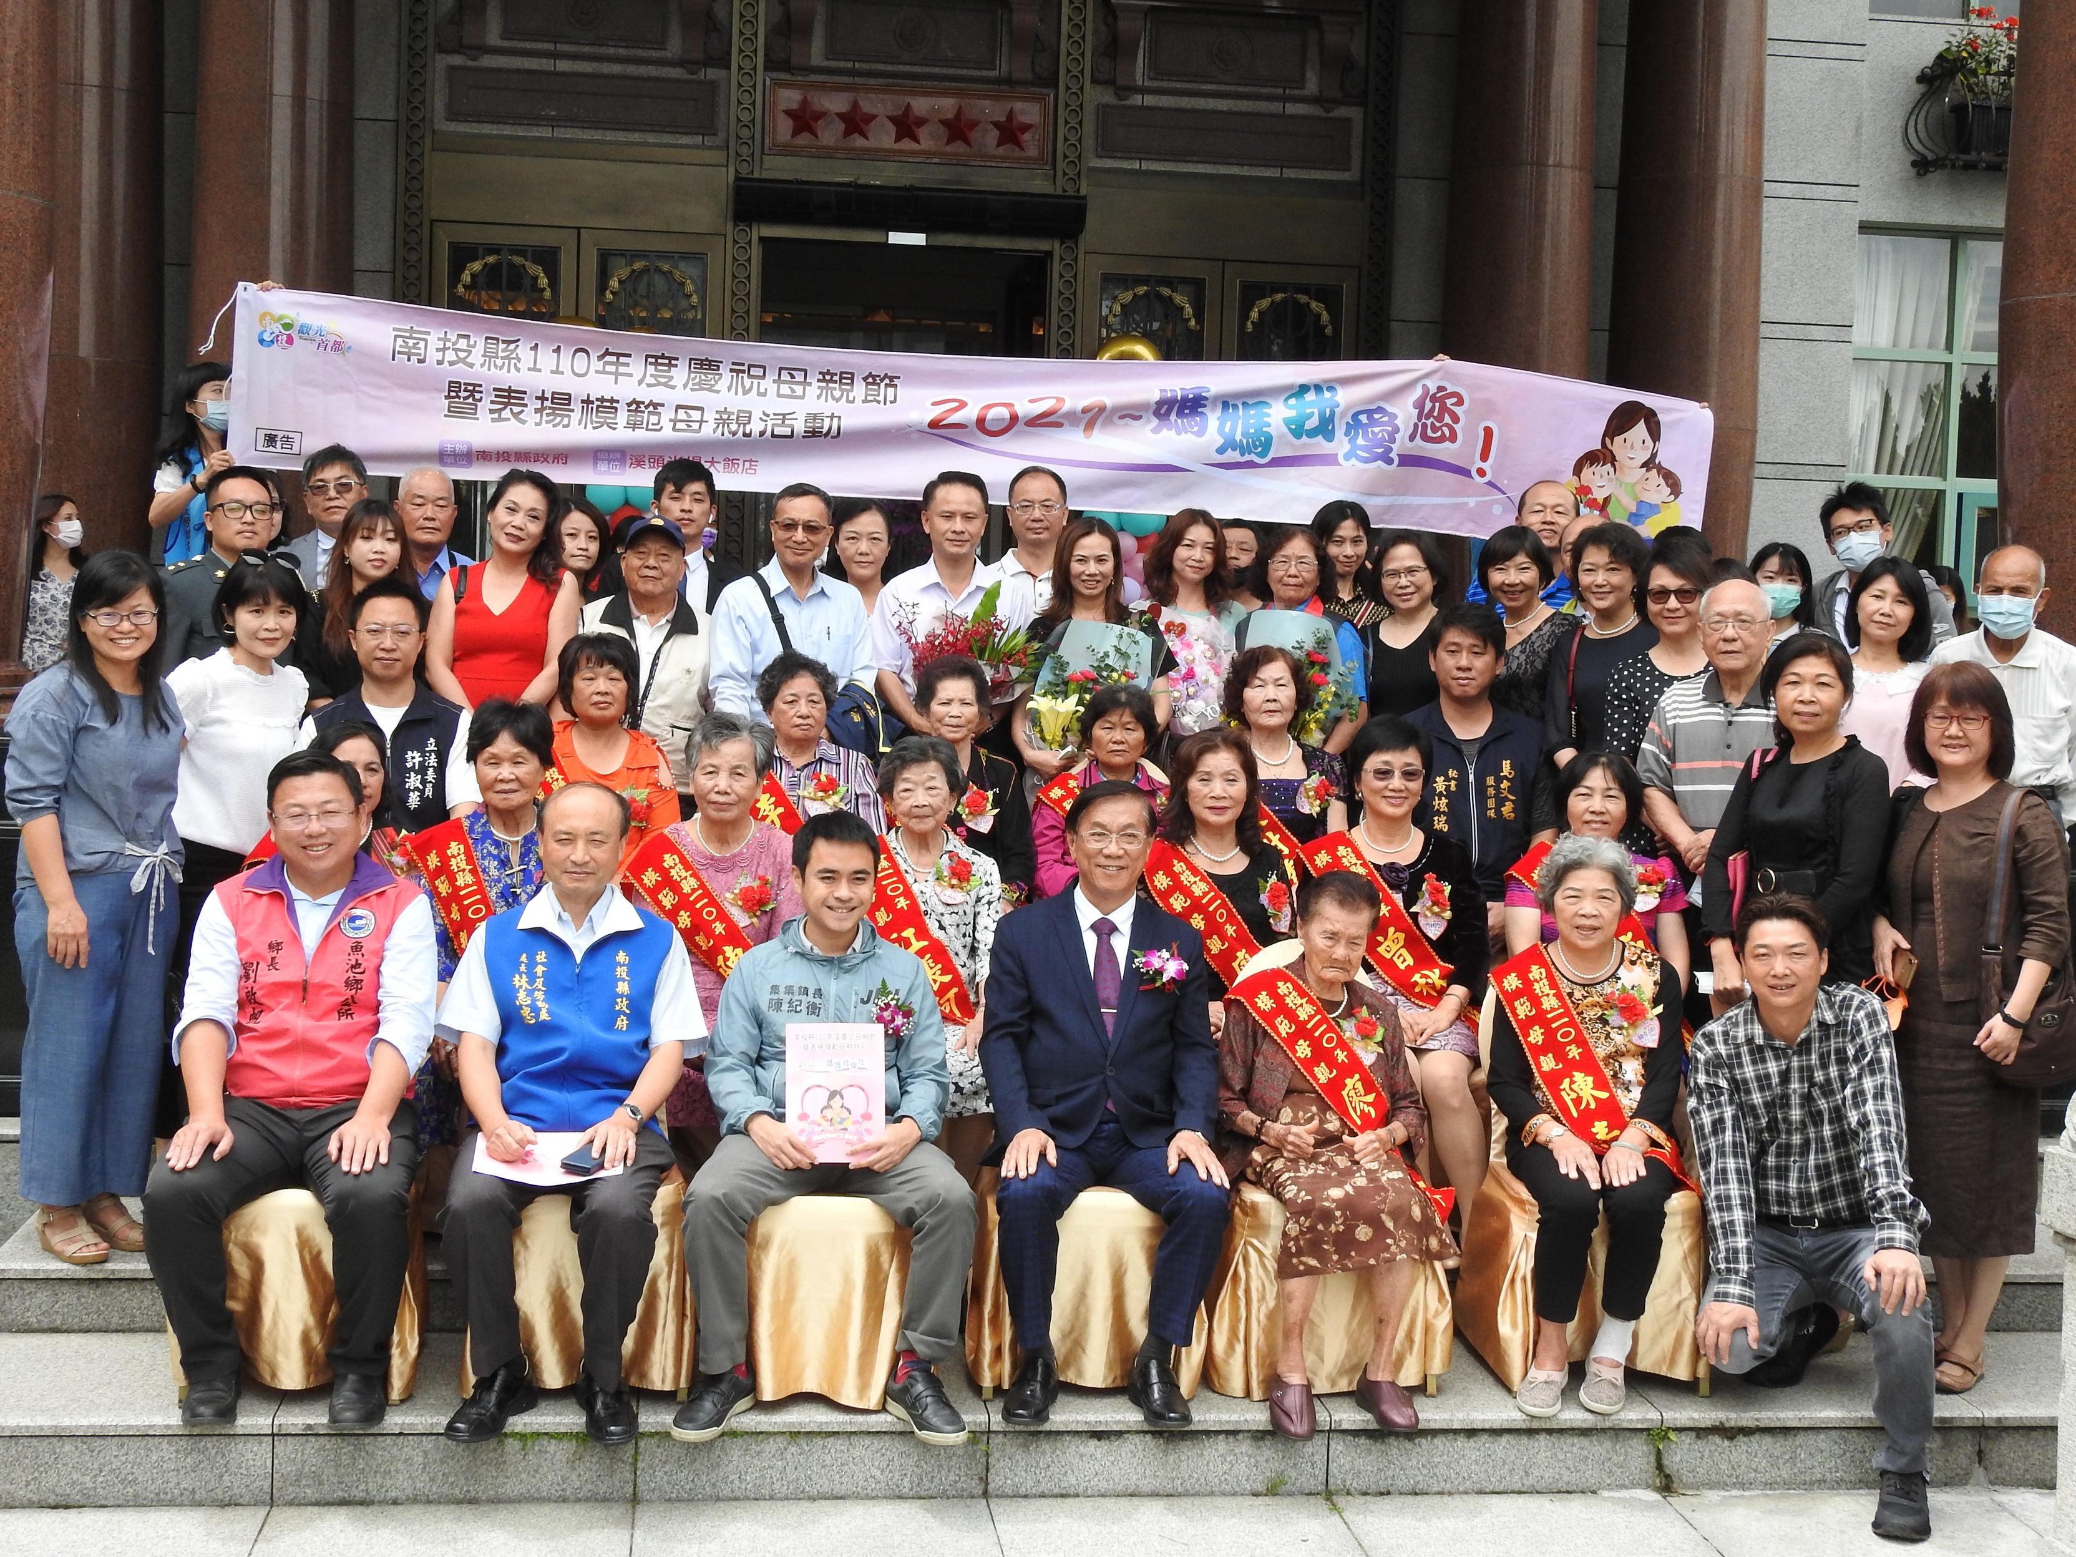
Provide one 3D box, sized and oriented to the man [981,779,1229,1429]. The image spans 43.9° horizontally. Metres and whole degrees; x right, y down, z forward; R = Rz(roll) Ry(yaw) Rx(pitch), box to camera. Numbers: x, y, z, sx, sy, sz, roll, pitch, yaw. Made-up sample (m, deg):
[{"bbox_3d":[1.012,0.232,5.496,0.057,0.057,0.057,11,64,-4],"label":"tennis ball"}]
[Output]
[{"bbox_3d":[0.132,0.670,5.652,0.520,1.295,0.740,2,3,-3],"label":"man"}]

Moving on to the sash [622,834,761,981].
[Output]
[{"bbox_3d":[-0.835,0.345,6.340,0.400,0.470,0.240,1,3,-7],"label":"sash"}]

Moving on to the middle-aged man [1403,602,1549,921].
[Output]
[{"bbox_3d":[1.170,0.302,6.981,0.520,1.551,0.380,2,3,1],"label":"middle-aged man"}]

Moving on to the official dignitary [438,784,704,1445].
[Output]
[{"bbox_3d":[-0.972,0.655,5.422,0.560,1.267,0.730,1,3,-7],"label":"official dignitary"}]

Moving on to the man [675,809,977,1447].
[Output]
[{"bbox_3d":[-0.456,0.692,5.554,0.600,1.240,0.800,1,3,-6],"label":"man"}]

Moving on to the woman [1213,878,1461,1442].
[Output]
[{"bbox_3d":[0.644,0.771,5.625,0.510,1.117,0.710,2,3,-3],"label":"woman"}]

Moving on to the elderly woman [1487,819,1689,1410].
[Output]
[{"bbox_3d":[1.213,0.743,5.799,0.440,1.202,0.700,2,3,3],"label":"elderly woman"}]

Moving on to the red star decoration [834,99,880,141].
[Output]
[{"bbox_3d":[-0.859,-3.117,12.192,0.205,0.200,0.030,1,3,-6],"label":"red star decoration"}]

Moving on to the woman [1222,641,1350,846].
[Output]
[{"bbox_3d":[0.659,0.274,7.114,0.440,1.283,0.680,2,3,-1],"label":"woman"}]

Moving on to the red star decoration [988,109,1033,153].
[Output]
[{"bbox_3d":[-0.145,-3.569,14.171,0.230,0.236,0.050,1,3,-7],"label":"red star decoration"}]

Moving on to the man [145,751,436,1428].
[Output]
[{"bbox_3d":[-1.592,0.615,5.534,0.580,1.330,0.800,1,3,-11],"label":"man"}]

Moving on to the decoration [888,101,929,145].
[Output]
[{"bbox_3d":[-0.615,-3.109,12.220,0.205,0.200,0.030,1,3,-6],"label":"decoration"}]

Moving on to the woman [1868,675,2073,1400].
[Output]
[{"bbox_3d":[2.128,0.561,5.889,0.460,1.620,0.360,2,3,6],"label":"woman"}]

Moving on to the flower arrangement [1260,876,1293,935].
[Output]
[{"bbox_3d":[0.606,0.319,6.552,0.085,0.150,0.060,1,3,-6],"label":"flower arrangement"}]

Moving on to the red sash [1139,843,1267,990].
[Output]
[{"bbox_3d":[0.437,0.395,6.363,0.400,0.490,0.260,2,3,-3],"label":"red sash"}]

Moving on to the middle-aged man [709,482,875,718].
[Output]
[{"bbox_3d":[-0.750,-0.097,7.921,0.500,1.620,0.320,1,3,-6],"label":"middle-aged man"}]

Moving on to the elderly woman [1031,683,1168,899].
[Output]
[{"bbox_3d":[0.182,0.322,7.059,0.430,1.164,0.680,2,3,-3],"label":"elderly woman"}]

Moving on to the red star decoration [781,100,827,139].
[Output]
[{"bbox_3d":[-1.121,-3.165,12.380,0.220,0.215,0.050,1,3,-7],"label":"red star decoration"}]

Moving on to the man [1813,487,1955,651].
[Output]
[{"bbox_3d":[2.585,-0.063,7.985,0.480,1.698,0.300,2,3,5],"label":"man"}]

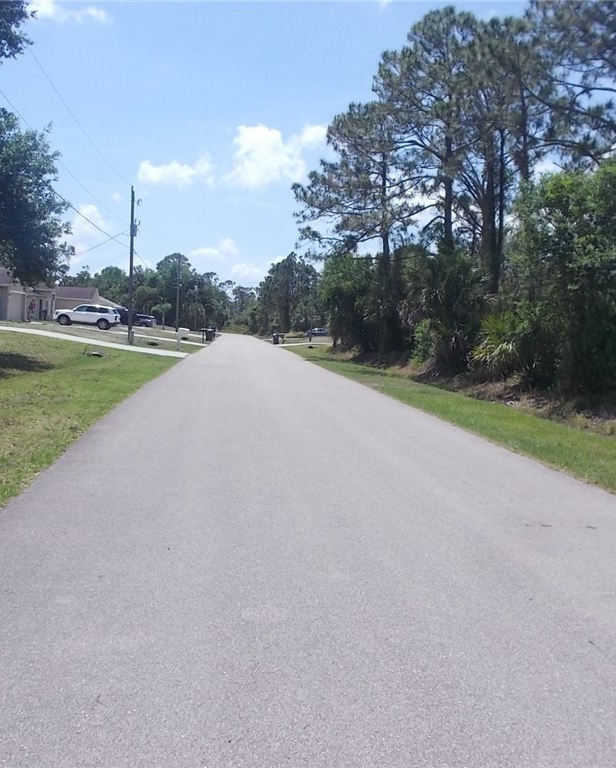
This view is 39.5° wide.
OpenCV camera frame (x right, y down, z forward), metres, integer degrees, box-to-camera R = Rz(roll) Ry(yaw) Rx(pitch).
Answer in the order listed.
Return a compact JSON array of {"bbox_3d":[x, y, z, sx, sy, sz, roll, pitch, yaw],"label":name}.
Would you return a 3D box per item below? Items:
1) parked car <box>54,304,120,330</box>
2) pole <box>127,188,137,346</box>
[{"bbox_3d":[-16.776,-5.159,65.400,4.980,1.760,1.990,6,3,-9],"label":"parked car"},{"bbox_3d":[-9.826,-6.591,48.013,0.270,8.820,0.270,2,4,-5],"label":"pole"}]

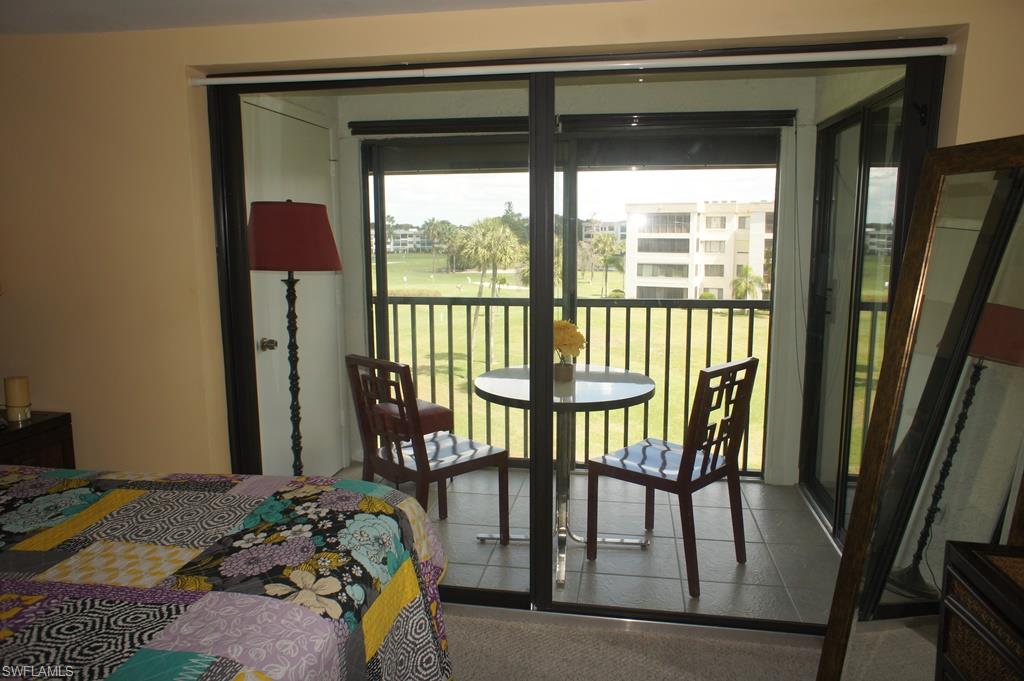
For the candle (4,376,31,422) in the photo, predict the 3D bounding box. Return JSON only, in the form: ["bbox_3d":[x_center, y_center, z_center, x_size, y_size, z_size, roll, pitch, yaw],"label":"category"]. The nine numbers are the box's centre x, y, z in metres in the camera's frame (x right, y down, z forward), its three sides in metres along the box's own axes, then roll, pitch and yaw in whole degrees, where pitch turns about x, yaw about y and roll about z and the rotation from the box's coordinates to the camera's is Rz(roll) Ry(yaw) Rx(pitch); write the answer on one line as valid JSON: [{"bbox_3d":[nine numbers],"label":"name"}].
[{"bbox_3d":[-1.873,0.225,2.580,0.080,0.163,0.080,1,9,10],"label":"candle"}]

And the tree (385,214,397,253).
[{"bbox_3d":[-41.737,-36.643,234.024,3.600,12.800,3.600,-2,9,-10],"label":"tree"}]

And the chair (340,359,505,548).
[{"bbox_3d":[-0.371,0.501,3.070,0.475,0.908,0.540,8,12,43],"label":"chair"}]

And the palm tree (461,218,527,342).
[{"bbox_3d":[-1.287,-2.952,39.206,3.700,8.100,3.200,-1,9,-2],"label":"palm tree"}]

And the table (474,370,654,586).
[{"bbox_3d":[0.229,0.562,3.106,0.805,0.768,0.805,1,9,10],"label":"table"}]

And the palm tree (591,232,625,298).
[{"bbox_3d":[10.669,-8.468,76.649,3.500,7.400,3.400,1,9,8],"label":"palm tree"}]

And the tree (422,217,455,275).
[{"bbox_3d":[-14.067,-17.827,129.400,5.500,10.200,4.300,-1,9,-6],"label":"tree"}]

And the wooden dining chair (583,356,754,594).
[{"bbox_3d":[0.687,0.515,2.930,0.540,0.908,0.475,8,12,44],"label":"wooden dining chair"}]

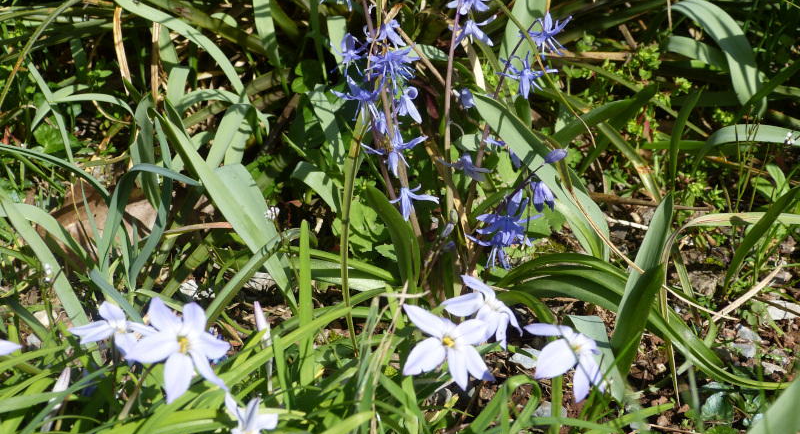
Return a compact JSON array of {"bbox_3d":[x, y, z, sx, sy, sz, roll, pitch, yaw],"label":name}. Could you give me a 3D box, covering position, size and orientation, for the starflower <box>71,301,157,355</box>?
[{"bbox_3d":[-0.122,0.048,0.510,0.038,0.022,0.026,-8,71,-15],"label":"starflower"}]

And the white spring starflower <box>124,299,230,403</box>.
[{"bbox_3d":[-0.087,0.053,0.470,0.041,0.041,0.015,-3,-6,-7],"label":"white spring starflower"}]

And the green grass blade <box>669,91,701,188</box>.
[{"bbox_3d":[0.189,-0.052,0.800,0.021,0.067,0.016,8,24,-4],"label":"green grass blade"}]

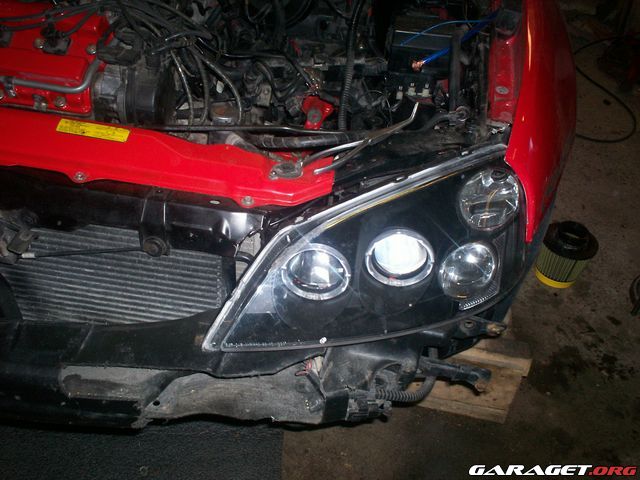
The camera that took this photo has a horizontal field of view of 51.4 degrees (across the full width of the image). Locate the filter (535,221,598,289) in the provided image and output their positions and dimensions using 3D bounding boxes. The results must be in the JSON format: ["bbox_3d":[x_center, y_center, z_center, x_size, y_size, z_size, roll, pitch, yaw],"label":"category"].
[{"bbox_3d":[0.665,0.036,1.815,0.147,0.158,0.147,5,44,0],"label":"filter"}]

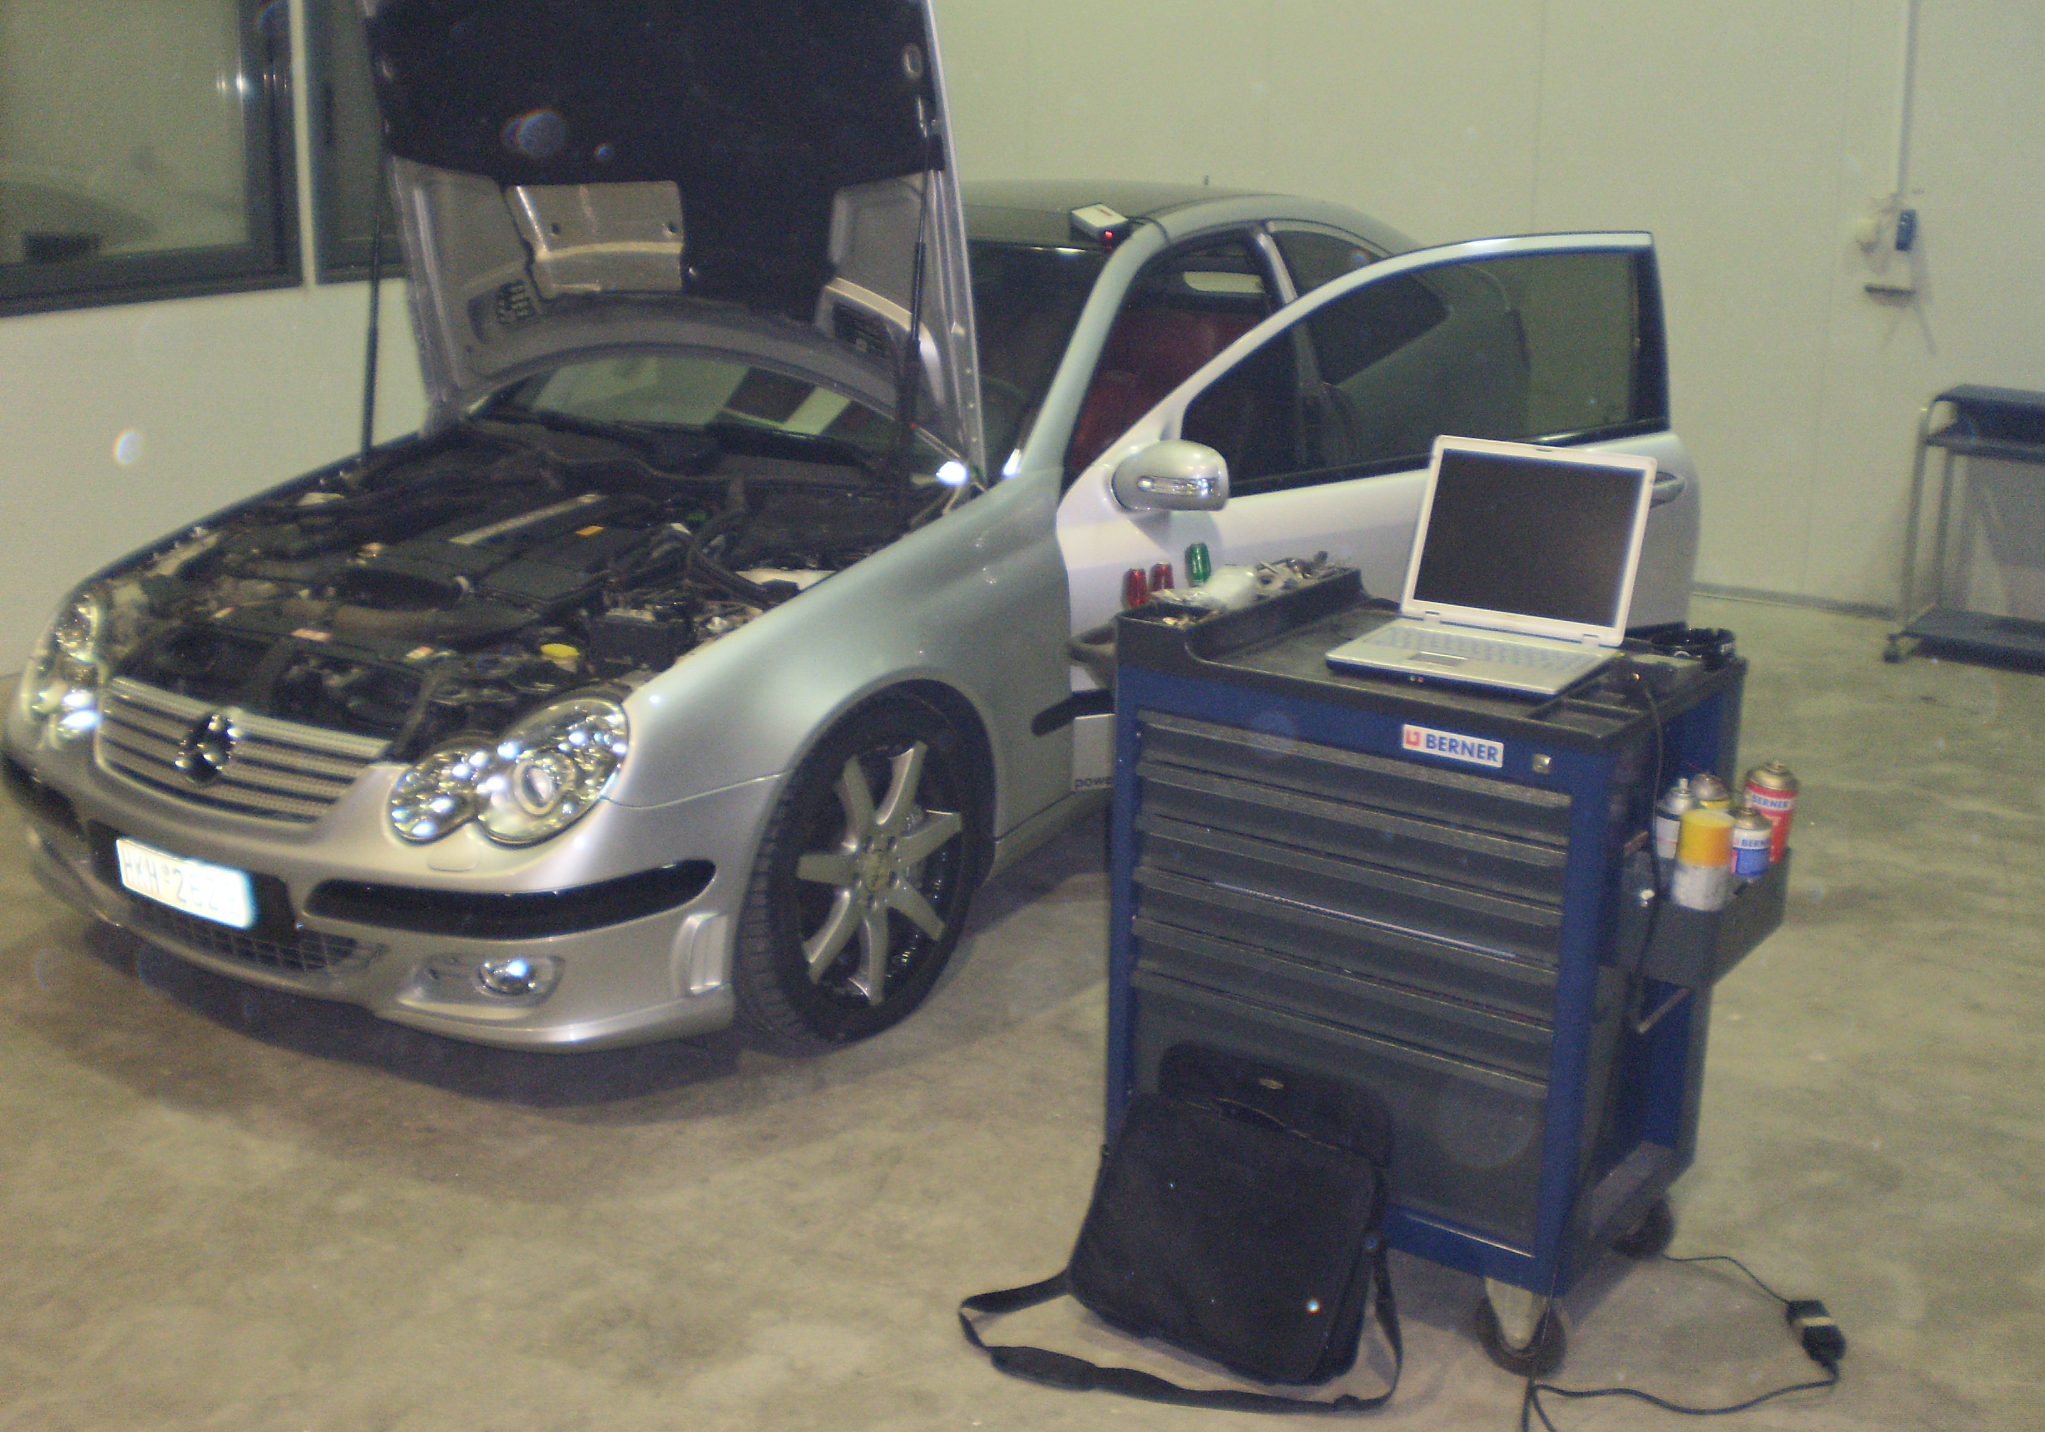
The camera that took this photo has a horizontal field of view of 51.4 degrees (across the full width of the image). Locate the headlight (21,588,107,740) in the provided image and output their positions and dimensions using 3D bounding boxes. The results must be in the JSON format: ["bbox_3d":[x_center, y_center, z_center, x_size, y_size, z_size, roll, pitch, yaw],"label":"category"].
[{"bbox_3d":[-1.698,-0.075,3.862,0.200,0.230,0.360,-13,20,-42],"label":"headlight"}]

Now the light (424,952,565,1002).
[{"bbox_3d":[-0.809,0.400,3.283,0.210,0.075,0.080,3,15,11],"label":"light"}]

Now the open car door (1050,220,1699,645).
[{"bbox_3d":[0.709,-0.417,4.281,1.300,1.100,0.310,-2,15,-8],"label":"open car door"}]

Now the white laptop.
[{"bbox_3d":[0.613,-0.193,2.757,0.325,0.287,0.377,11,18,34],"label":"white laptop"}]

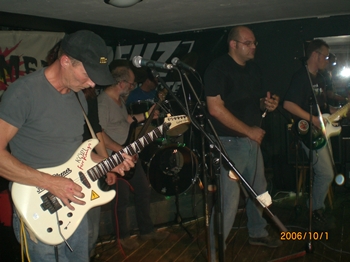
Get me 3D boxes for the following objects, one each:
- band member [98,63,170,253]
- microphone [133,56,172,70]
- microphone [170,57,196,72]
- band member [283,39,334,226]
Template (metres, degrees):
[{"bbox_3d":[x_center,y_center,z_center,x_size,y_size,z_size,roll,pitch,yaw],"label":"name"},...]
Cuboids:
[{"bbox_3d":[-0.359,0.219,3.343,0.480,1.592,0.520,2,8,30],"label":"band member"},{"bbox_3d":[-0.109,-0.310,1.770,0.178,0.051,0.051,8,8,7],"label":"microphone"},{"bbox_3d":[0.047,-0.420,2.460,0.172,0.051,0.051,24,1,-15],"label":"microphone"},{"bbox_3d":[1.308,0.035,3.660,0.380,1.758,0.520,4,9,38],"label":"band member"}]

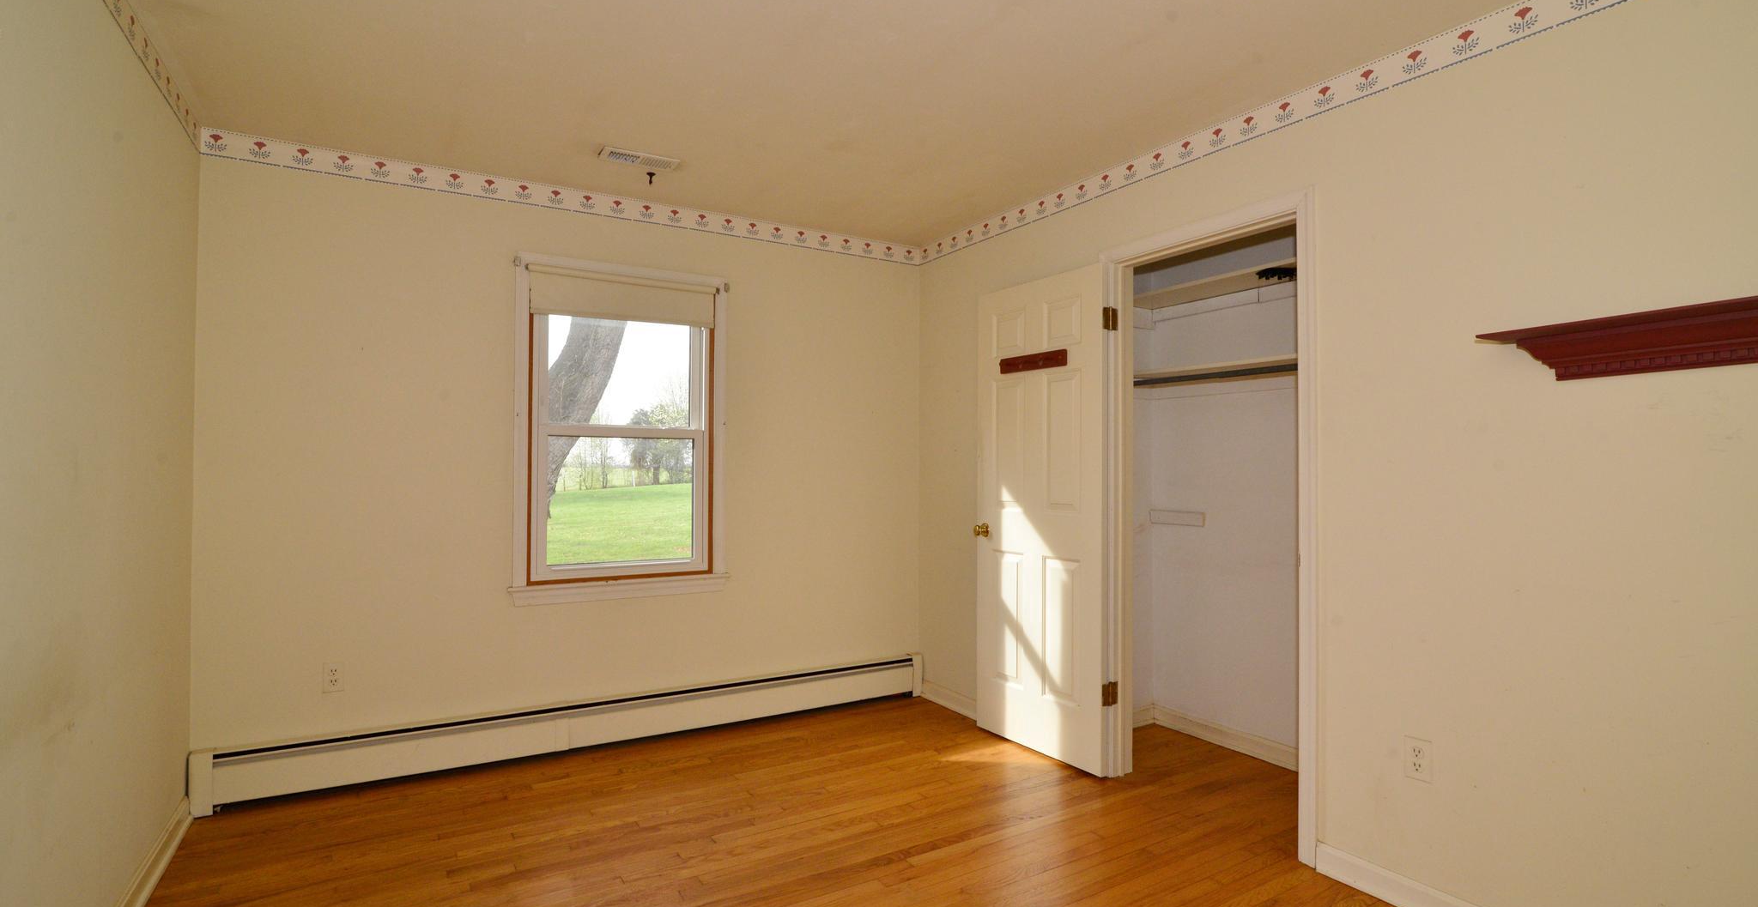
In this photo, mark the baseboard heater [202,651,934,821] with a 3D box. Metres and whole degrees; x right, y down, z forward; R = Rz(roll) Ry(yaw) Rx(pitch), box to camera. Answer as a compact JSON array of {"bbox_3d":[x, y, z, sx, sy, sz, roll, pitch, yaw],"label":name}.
[{"bbox_3d":[-1.085,1.169,3.463,3.000,0.210,0.070,1,-1,-30],"label":"baseboard heater"}]

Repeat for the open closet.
[{"bbox_3d":[1.354,0.244,3.150,0.715,2.106,1.160,1,-1,-32],"label":"open closet"}]

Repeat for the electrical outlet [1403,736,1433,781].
[{"bbox_3d":[1.505,0.855,2.182,0.010,0.115,0.070,1,-1,-32],"label":"electrical outlet"}]

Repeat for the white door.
[{"bbox_3d":[0.696,0.263,3.405,0.042,2.035,0.729,1,-1,-34],"label":"white door"}]

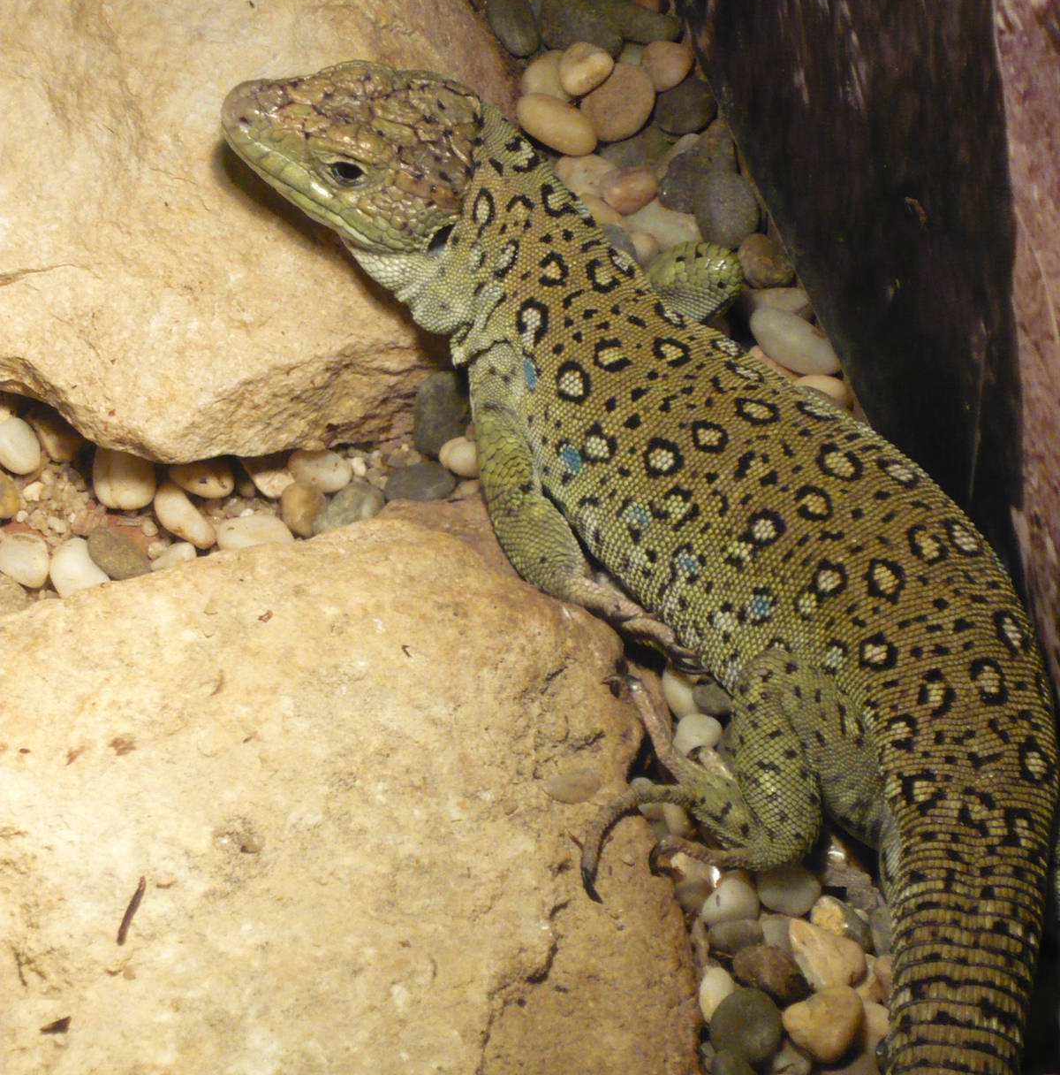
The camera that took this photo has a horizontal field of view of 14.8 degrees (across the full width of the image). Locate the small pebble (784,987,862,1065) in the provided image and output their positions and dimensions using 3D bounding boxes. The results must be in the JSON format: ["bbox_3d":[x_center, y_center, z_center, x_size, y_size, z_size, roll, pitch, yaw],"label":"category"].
[{"bbox_3d":[0.054,0.089,0.749,0.016,0.010,0.014,-32,55,-21],"label":"small pebble"}]

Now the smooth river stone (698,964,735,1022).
[{"bbox_3d":[0.037,0.090,0.809,0.008,0.006,0.014,-1,48,-1],"label":"smooth river stone"}]

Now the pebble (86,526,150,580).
[{"bbox_3d":[-0.096,0.004,0.957,0.020,0.007,0.011,35,60,31],"label":"pebble"}]

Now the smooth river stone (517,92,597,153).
[{"bbox_3d":[0.007,-0.103,1.015,0.013,0.010,0.025,-38,58,-25],"label":"smooth river stone"}]

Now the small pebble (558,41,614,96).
[{"bbox_3d":[0.013,-0.105,0.911,0.011,0.009,0.015,23,55,21],"label":"small pebble"}]

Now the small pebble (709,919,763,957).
[{"bbox_3d":[0.044,0.084,0.863,0.012,0.007,0.011,0,50,4],"label":"small pebble"}]

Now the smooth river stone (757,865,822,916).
[{"bbox_3d":[0.055,0.074,0.868,0.014,0.009,0.013,25,56,22],"label":"smooth river stone"}]

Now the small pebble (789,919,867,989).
[{"bbox_3d":[0.060,0.083,0.816,0.013,0.009,0.020,-26,53,-21],"label":"small pebble"}]

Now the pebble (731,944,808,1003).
[{"bbox_3d":[0.050,0.091,0.855,0.019,0.008,0.011,30,58,25],"label":"pebble"}]

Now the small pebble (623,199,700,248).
[{"bbox_3d":[0.029,-0.068,0.893,0.019,0.009,0.014,24,56,22],"label":"small pebble"}]

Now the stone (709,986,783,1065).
[{"bbox_3d":[0.045,0.101,0.843,0.015,0.010,0.019,-14,51,-8],"label":"stone"}]

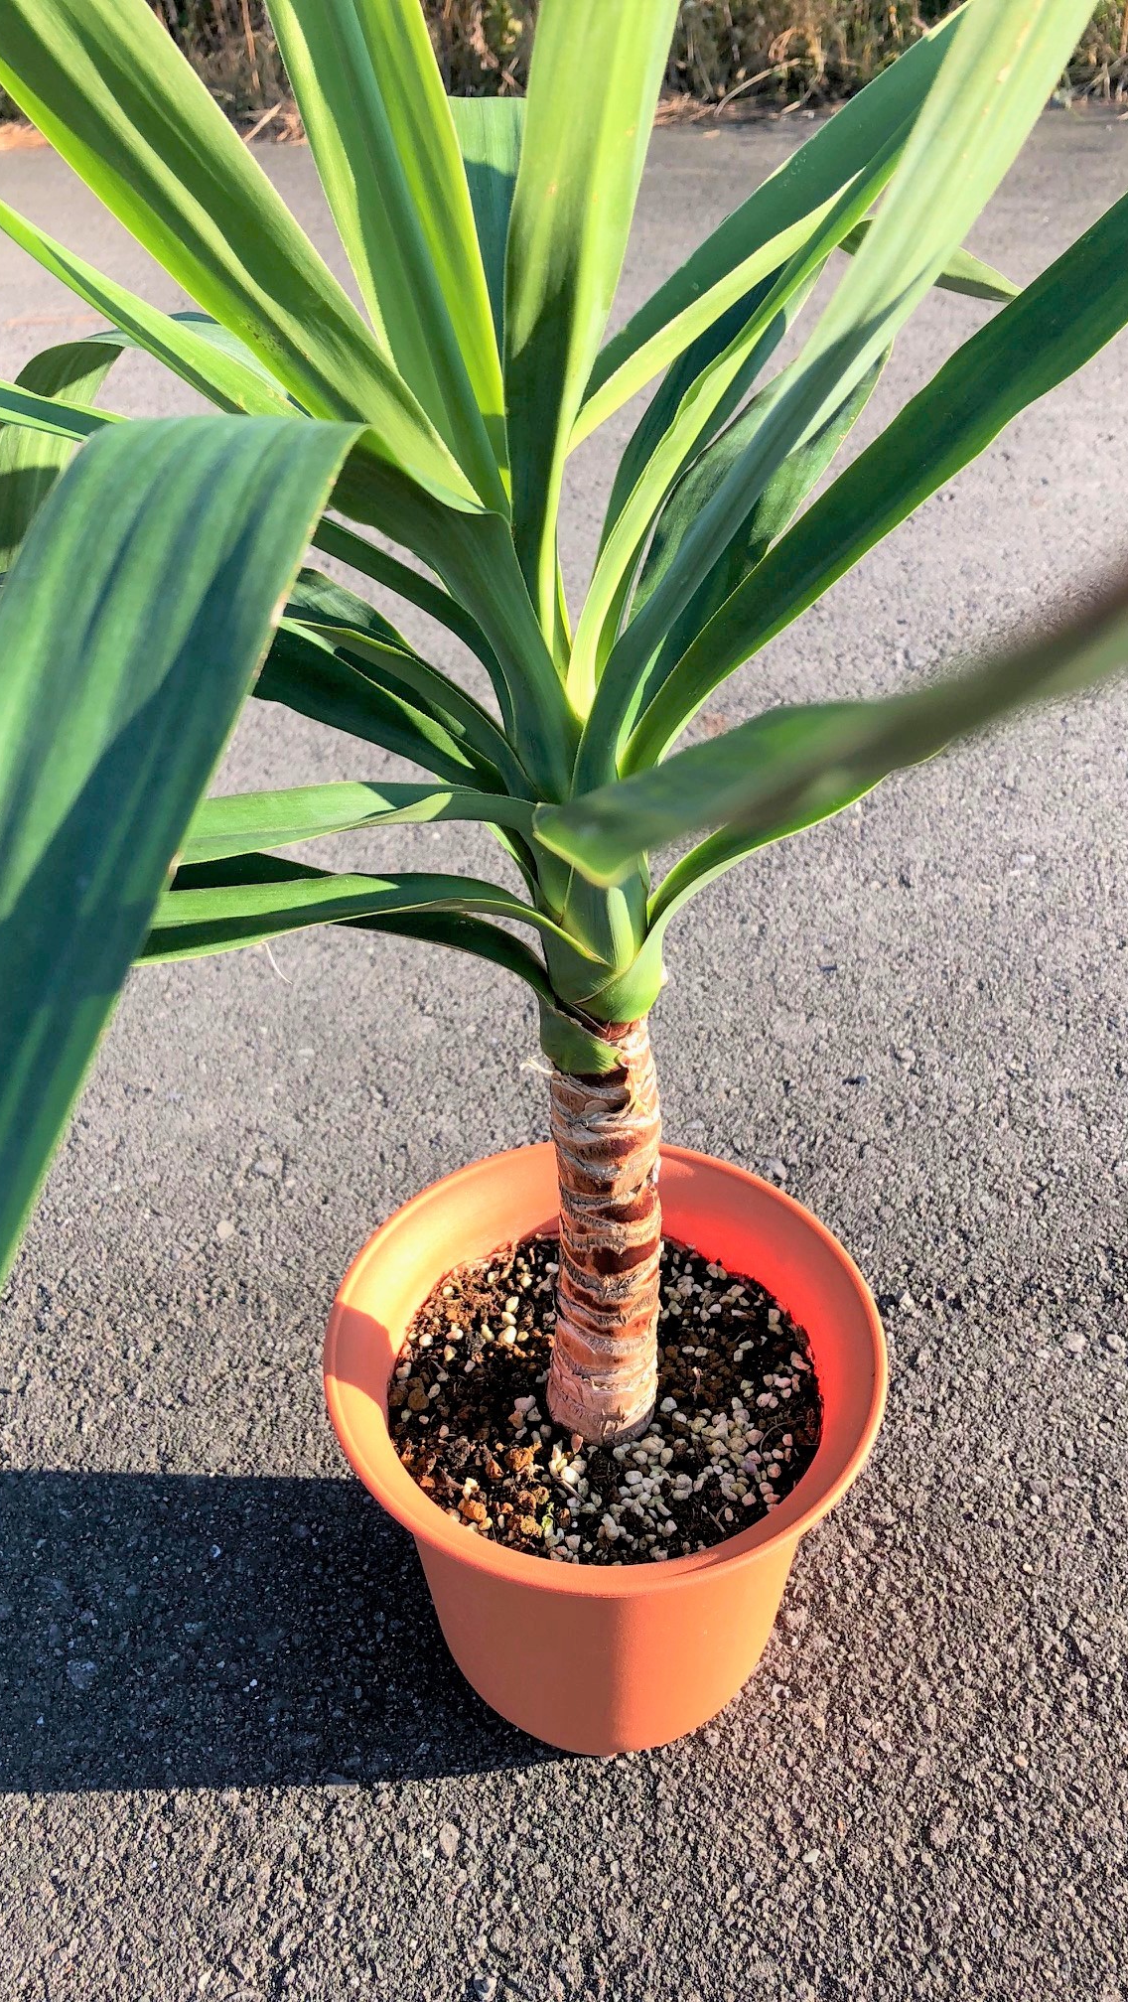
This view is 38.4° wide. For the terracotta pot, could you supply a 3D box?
[{"bbox_3d":[0.019,0.219,0.740,0.232,0.208,0.232,-1,40,1],"label":"terracotta pot"}]

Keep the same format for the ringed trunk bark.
[{"bbox_3d":[0.015,0.090,0.619,0.043,0.208,0.043,-2,40,0],"label":"ringed trunk bark"}]

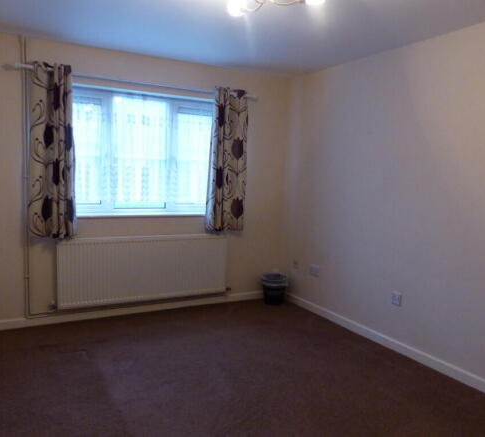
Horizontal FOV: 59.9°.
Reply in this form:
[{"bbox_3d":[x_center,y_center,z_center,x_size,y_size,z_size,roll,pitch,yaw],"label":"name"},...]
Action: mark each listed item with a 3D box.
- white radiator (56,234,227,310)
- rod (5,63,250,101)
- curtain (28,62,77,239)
[{"bbox_3d":[-0.872,0.473,3.938,1.569,0.582,0.090,-1,6,-27],"label":"white radiator"},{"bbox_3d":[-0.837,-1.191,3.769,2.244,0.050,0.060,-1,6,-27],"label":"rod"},{"bbox_3d":[-1.552,-0.533,3.459,0.351,1.380,0.120,-1,6,-27],"label":"curtain"}]

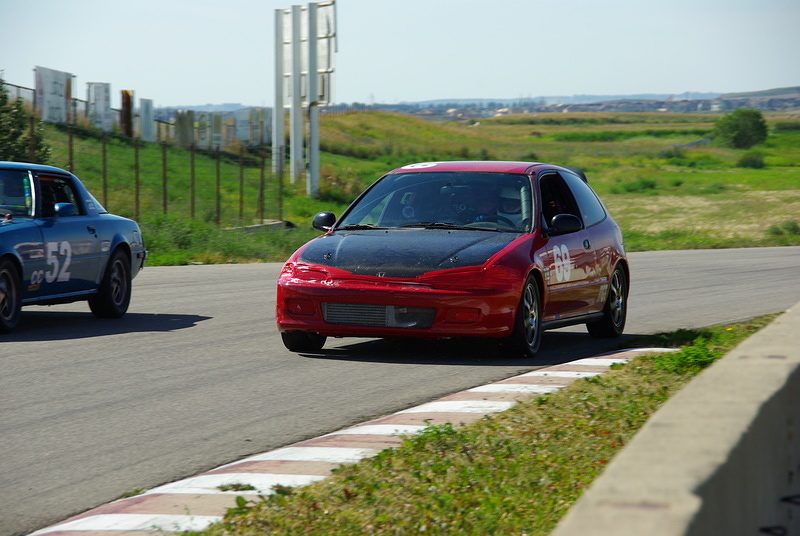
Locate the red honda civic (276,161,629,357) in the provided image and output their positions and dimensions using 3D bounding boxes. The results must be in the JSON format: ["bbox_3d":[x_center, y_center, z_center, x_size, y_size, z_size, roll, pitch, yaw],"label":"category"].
[{"bbox_3d":[0.421,-0.109,25.460,1.720,1.300,4.070,1,2,16],"label":"red honda civic"}]

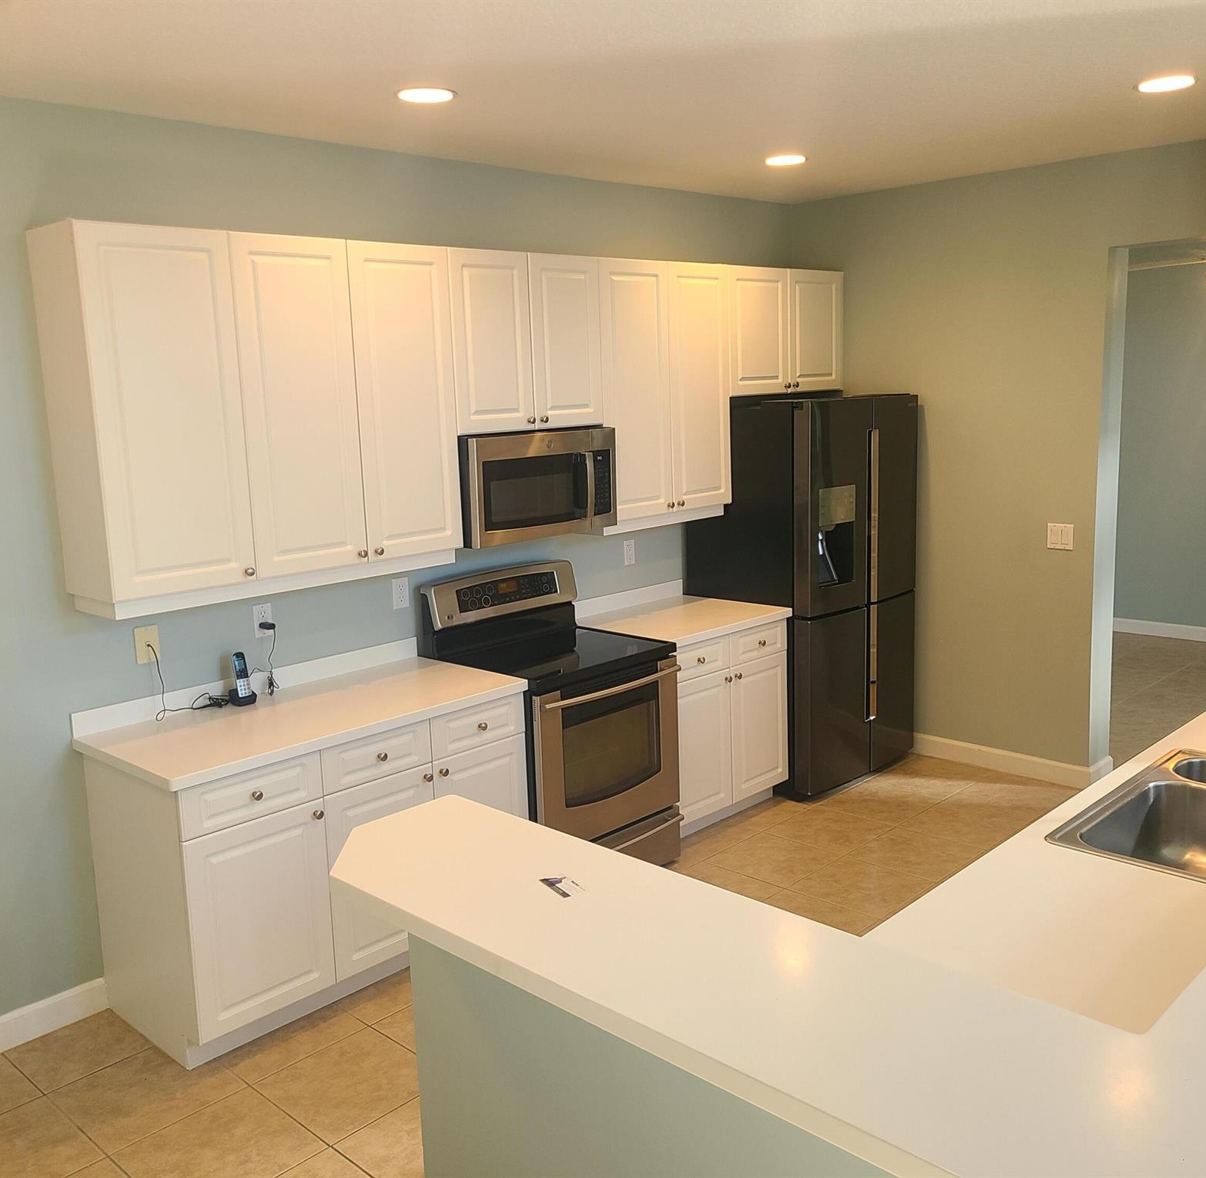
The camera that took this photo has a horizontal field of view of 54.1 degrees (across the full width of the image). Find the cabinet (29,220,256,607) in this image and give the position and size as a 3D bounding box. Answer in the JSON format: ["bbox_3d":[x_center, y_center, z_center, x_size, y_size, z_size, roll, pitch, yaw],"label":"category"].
[{"bbox_3d":[-1.374,-0.527,3.556,0.323,1.061,0.457,8,14,43],"label":"cabinet"}]

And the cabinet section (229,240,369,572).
[{"bbox_3d":[-1.076,-0.595,3.875,0.332,1.058,0.418,8,14,43],"label":"cabinet section"}]

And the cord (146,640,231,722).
[{"bbox_3d":[-1.357,0.284,3.863,0.085,0.247,0.260,8,14,43],"label":"cord"}]

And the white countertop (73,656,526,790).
[{"bbox_3d":[-0.952,0.408,3.904,0.650,0.036,1.314,8,14,43],"label":"white countertop"}]

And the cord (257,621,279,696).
[{"bbox_3d":[-1.152,0.238,4.073,0.075,0.250,0.065,8,14,43],"label":"cord"}]

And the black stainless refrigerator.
[{"bbox_3d":[0.988,-0.007,5.772,0.765,1.828,0.912,8,14,43],"label":"black stainless refrigerator"}]

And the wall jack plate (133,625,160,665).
[{"bbox_3d":[-1.464,0.180,3.799,0.010,0.119,0.077,8,14,43],"label":"wall jack plate"}]

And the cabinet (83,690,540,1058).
[{"bbox_3d":[-0.935,0.858,4.000,0.632,0.892,1.302,8,14,43],"label":"cabinet"}]

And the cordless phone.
[{"bbox_3d":[-1.216,0.300,3.977,0.087,0.168,0.084,8,14,43],"label":"cordless phone"}]

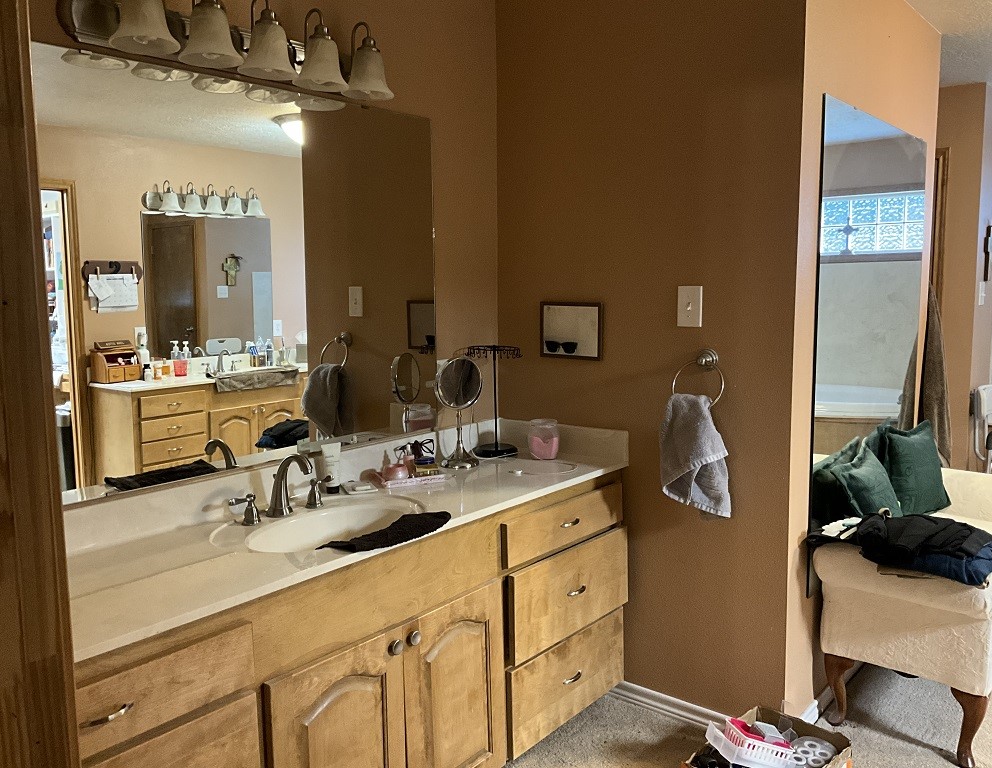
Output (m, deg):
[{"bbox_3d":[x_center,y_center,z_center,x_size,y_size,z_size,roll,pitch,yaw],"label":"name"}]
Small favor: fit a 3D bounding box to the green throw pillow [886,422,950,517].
[{"bbox_3d":[1.645,0.332,3.332,0.390,0.370,0.140,-5,-8,-41],"label":"green throw pillow"}]

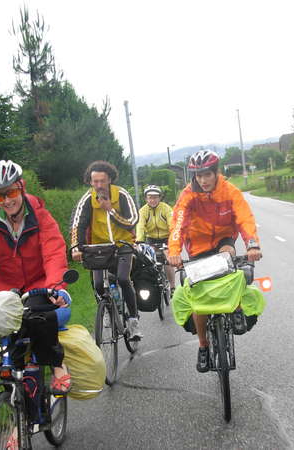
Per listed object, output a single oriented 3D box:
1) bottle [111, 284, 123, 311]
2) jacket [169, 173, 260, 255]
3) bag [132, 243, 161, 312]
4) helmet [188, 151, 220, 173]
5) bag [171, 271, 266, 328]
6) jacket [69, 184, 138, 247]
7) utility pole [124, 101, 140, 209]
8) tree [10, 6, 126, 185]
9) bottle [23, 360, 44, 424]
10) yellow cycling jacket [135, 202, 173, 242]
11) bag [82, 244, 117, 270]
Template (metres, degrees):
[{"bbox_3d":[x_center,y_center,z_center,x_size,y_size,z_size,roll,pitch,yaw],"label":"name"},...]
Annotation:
[{"bbox_3d":[-0.251,0.632,5.660,0.080,0.280,0.080,-6,43,10],"label":"bottle"},{"bbox_3d":[0.464,-0.072,4.770,0.610,0.570,0.500,-6,2,6],"label":"jacket"},{"bbox_3d":[-0.034,0.547,6.341,0.210,0.520,0.330,-6,3,10],"label":"bag"},{"bbox_3d":[0.399,-0.441,4.650,0.210,0.165,0.275,-5,10,17],"label":"helmet"},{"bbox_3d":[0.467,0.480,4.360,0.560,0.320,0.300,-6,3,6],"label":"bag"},{"bbox_3d":[-0.391,-0.067,5.850,0.560,0.560,0.500,-6,3,10],"label":"jacket"},{"bbox_3d":[-0.879,-3.932,42.140,0.240,8.000,0.240,-6,2,5],"label":"utility pole"},{"bbox_3d":[-3.296,-3.888,26.000,4.400,9.400,4.400,-6,2,5],"label":"tree"},{"bbox_3d":[-0.570,0.842,3.320,0.085,0.285,0.085,-6,-15,5],"label":"bottle"},{"bbox_3d":[0.102,-0.025,8.380,0.470,0.490,0.450,-6,3,3],"label":"yellow cycling jacket"},{"bbox_3d":[-0.387,0.265,5.370,0.260,0.200,0.180,-6,3,10],"label":"bag"}]

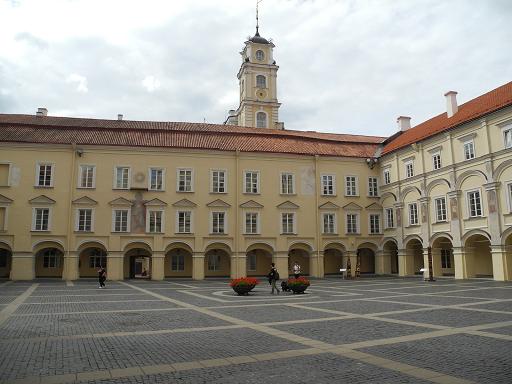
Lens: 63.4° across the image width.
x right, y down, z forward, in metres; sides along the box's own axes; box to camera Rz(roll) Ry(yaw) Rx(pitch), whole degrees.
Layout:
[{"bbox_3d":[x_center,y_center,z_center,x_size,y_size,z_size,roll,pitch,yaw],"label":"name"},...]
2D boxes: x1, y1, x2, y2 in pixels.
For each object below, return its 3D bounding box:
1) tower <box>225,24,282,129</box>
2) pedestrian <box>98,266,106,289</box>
[{"bbox_3d":[0.387,-7.464,64.184,7.000,40.000,7.000,2,-10,-11],"label":"tower"},{"bbox_3d":[-11.050,6.109,29.942,0.500,1.680,0.500,5,-11,-30],"label":"pedestrian"}]

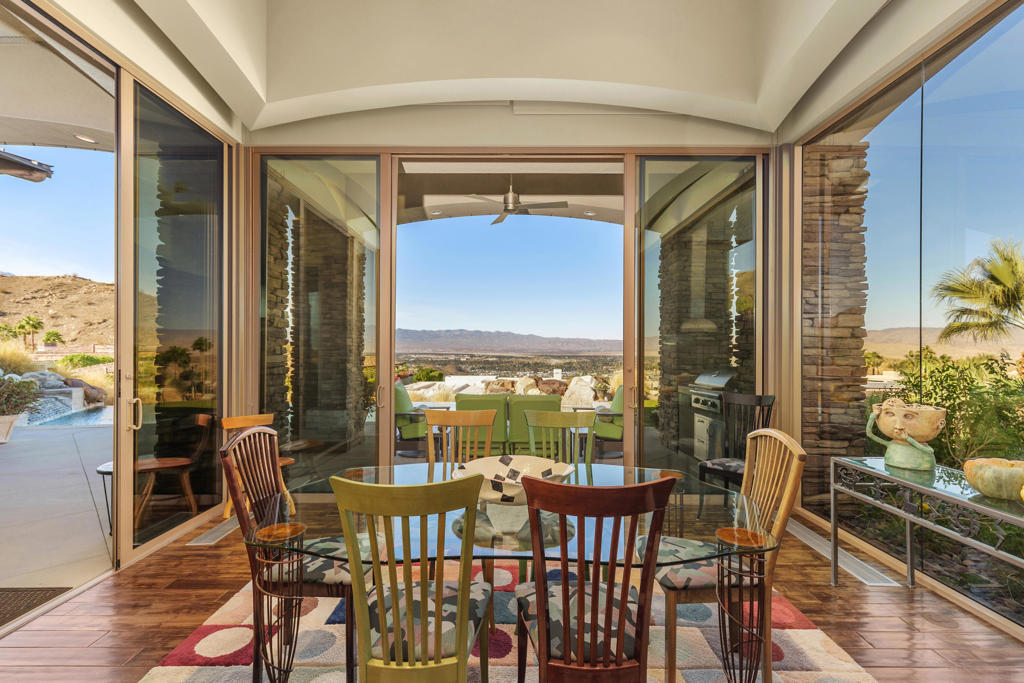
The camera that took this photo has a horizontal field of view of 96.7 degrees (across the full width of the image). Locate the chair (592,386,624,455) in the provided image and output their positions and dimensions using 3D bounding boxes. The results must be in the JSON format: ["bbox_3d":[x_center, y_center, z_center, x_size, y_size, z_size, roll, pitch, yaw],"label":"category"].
[{"bbox_3d":[1.250,1.020,6.000,0.760,0.910,0.640,0,-1,6],"label":"chair"}]

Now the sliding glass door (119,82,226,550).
[{"bbox_3d":[-2.440,-0.120,3.350,0.070,3.060,1.060,0,-1,0],"label":"sliding glass door"}]

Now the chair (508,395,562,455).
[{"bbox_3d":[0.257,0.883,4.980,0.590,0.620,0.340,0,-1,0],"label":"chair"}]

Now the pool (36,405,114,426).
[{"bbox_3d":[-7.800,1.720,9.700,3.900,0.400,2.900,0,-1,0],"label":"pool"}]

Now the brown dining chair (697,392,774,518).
[{"bbox_3d":[1.850,0.955,3.730,0.560,0.990,0.470,1,-1,-42],"label":"brown dining chair"}]

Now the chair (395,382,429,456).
[{"bbox_3d":[-1.310,1.007,6.000,0.800,0.970,0.700,0,-1,-3],"label":"chair"}]

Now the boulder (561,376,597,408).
[{"bbox_3d":[1.668,1.235,11.500,0.860,0.740,0.700,0,-1,0],"label":"boulder"}]

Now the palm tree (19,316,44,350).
[{"bbox_3d":[-63.300,-0.989,60.000,2.500,4.700,2.500,0,-1,0],"label":"palm tree"}]

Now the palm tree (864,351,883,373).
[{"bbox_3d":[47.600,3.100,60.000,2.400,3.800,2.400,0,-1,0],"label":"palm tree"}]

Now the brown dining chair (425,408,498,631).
[{"bbox_3d":[-0.290,0.900,2.470,0.460,1.010,0.560,0,-1,0],"label":"brown dining chair"}]

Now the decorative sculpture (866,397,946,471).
[{"bbox_3d":[2.140,0.489,2.475,0.270,0.370,0.310,0,-1,-24],"label":"decorative sculpture"}]

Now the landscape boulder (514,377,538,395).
[{"bbox_3d":[0.417,1.315,13.100,0.700,0.620,0.600,0,-1,0],"label":"landscape boulder"}]

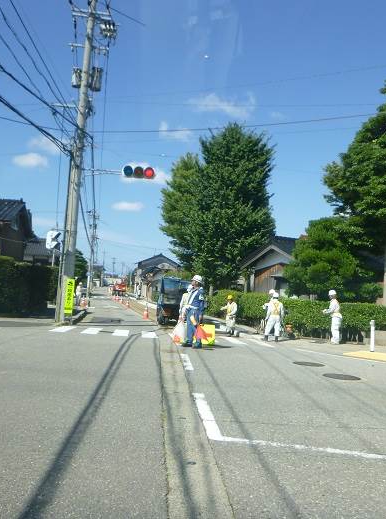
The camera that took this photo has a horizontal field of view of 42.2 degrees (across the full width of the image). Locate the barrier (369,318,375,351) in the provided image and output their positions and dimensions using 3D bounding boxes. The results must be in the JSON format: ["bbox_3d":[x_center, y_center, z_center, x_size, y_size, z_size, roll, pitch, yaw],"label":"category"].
[{"bbox_3d":[4.499,1.913,12.500,0.120,0.800,0.120,3,-4,0],"label":"barrier"}]

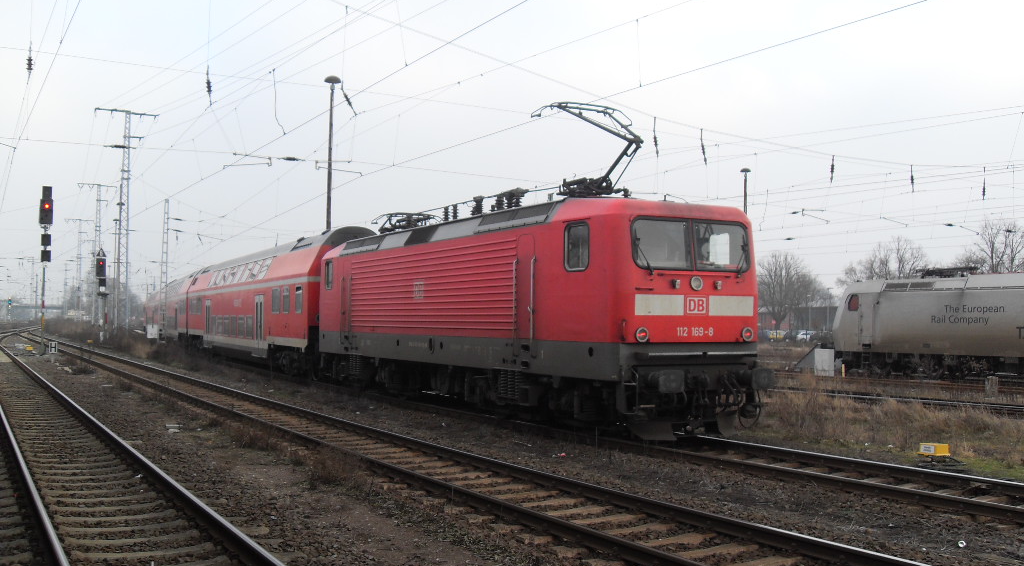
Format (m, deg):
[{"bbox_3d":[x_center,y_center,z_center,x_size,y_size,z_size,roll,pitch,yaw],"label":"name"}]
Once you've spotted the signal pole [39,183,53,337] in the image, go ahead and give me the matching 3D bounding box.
[{"bbox_3d":[-25.655,-0.728,55.184,0.750,9.230,0.600,2,-3,-26],"label":"signal pole"}]

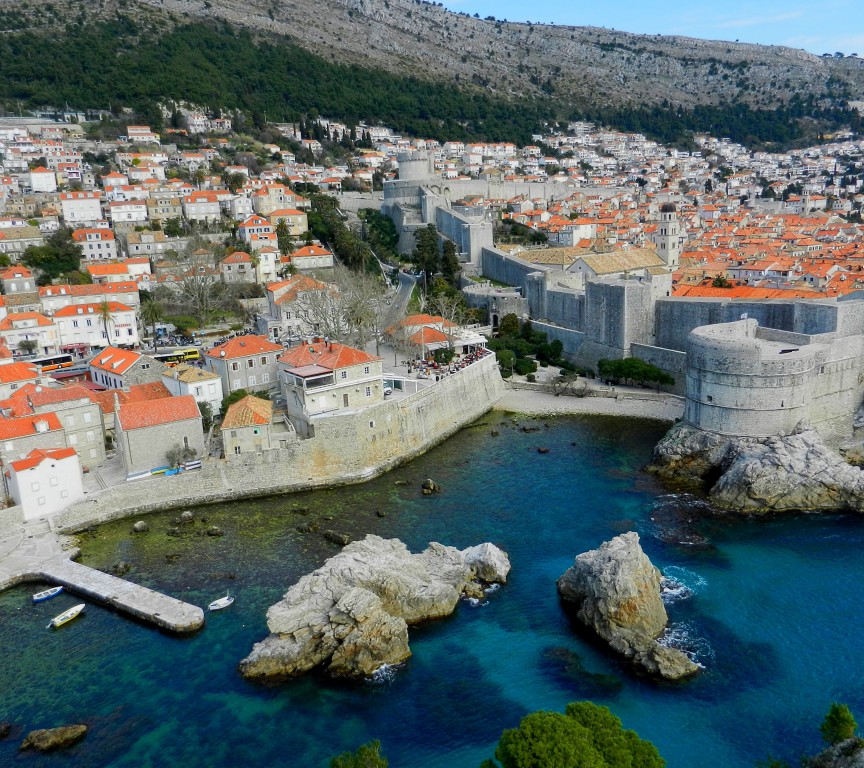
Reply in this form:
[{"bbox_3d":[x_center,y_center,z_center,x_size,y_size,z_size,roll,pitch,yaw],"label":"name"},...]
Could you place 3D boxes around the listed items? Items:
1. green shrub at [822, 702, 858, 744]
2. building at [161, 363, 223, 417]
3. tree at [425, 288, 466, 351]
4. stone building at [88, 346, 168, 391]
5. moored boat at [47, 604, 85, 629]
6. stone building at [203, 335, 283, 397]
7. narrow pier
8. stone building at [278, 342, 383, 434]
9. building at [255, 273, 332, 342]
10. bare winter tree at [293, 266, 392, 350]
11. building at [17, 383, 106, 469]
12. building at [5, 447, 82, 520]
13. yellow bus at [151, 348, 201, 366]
[{"bbox_3d":[23.430,19.290,42.250,2.000,2.200,1.800,8,18,31],"label":"green shrub"},{"bbox_3d":[-50.840,1.160,159.580,7.200,10.500,11.000,-12,18,-33],"label":"building"},{"bbox_3d":[3.410,-14.940,174.000,9.200,15.000,8.800,-2,15,0],"label":"tree"},{"bbox_3d":[-66.270,-3.130,162.440,10.200,8.600,16.500,-16,20,-42],"label":"stone building"},{"bbox_3d":[-46.120,29.570,93.830,1.650,0.850,4.800,6,17,29],"label":"moored boat"},{"bbox_3d":[-39.950,-5.010,157.420,13.500,10.900,10.200,-14,19,-38],"label":"stone building"},{"bbox_3d":[-41.500,27.750,98.370,27.400,1.500,4.200,6,17,30],"label":"narrow pier"},{"bbox_3d":[-21.080,-1.360,150.260,17.300,13.240,13.800,-14,19,-37],"label":"stone building"},{"bbox_3d":[-39.230,-22.970,219.190,18.500,15.000,13.000,-9,17,-24],"label":"building"},{"bbox_3d":[-23.500,-19.500,192.760,23.000,21.520,19.000,-4,15,-7],"label":"bare winter tree"},{"bbox_3d":[-67.630,7.630,135.540,10.600,13.800,9.000,-14,19,-38],"label":"building"},{"bbox_3d":[-67.390,16.220,128.450,5.900,10.900,9.800,12,21,42],"label":"building"},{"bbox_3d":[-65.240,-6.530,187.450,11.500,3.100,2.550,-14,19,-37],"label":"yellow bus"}]

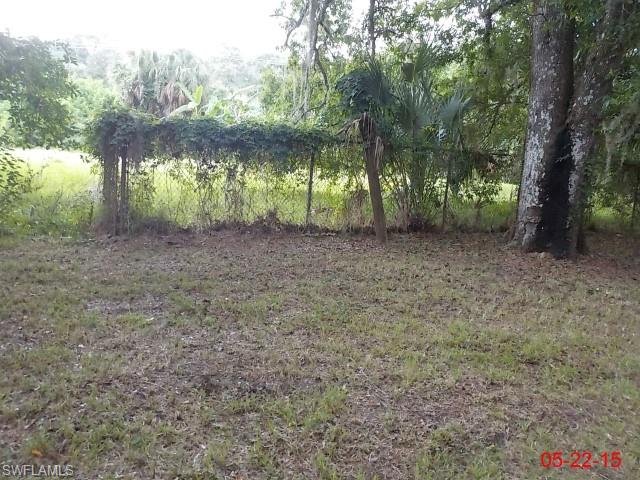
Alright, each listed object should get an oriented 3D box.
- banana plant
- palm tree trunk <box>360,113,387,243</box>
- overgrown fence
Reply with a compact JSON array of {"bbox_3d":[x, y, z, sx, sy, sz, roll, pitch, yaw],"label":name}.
[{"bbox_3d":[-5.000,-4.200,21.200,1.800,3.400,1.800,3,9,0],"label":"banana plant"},{"bbox_3d":[0.950,-1.150,10.250,0.350,2.380,0.340,-7,9,0],"label":"palm tree trunk"},{"bbox_3d":[0.080,-1.240,11.250,8.800,2.080,0.750,0,10,-18],"label":"overgrown fence"}]

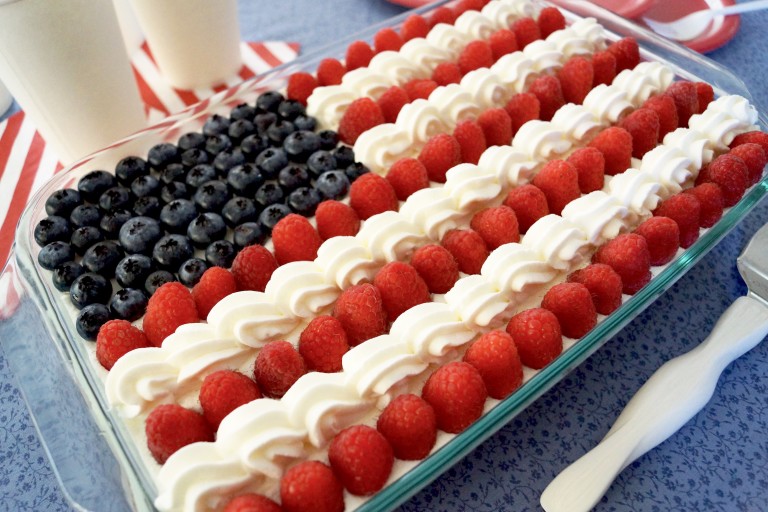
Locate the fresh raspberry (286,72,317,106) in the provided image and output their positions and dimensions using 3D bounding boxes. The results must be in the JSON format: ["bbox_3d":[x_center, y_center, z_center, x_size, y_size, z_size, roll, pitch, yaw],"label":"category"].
[{"bbox_3d":[-0.048,-0.097,0.332,0.017,0.018,0.017,-2,53,3],"label":"fresh raspberry"}]

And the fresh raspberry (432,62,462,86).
[{"bbox_3d":[0.036,-0.104,0.332,0.018,0.016,0.018,-2,53,3],"label":"fresh raspberry"}]

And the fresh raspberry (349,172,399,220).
[{"bbox_3d":[-0.005,-0.028,0.269,0.022,0.023,0.022,-1,54,1],"label":"fresh raspberry"}]

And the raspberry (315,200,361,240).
[{"bbox_3d":[-0.022,-0.017,0.270,0.020,0.018,0.020,-2,53,3],"label":"raspberry"}]

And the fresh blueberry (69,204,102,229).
[{"bbox_3d":[-0.143,-0.019,0.276,0.014,0.011,0.014,-32,56,-18],"label":"fresh blueberry"}]

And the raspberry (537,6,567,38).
[{"bbox_3d":[0.098,-0.137,0.334,0.017,0.017,0.017,11,55,12],"label":"raspberry"}]

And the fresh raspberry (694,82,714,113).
[{"bbox_3d":[0.169,-0.085,0.309,0.018,0.019,0.018,-32,59,-20],"label":"fresh raspberry"}]

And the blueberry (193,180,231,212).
[{"bbox_3d":[-0.086,-0.030,0.287,0.017,0.013,0.017,-2,53,3],"label":"blueberry"}]

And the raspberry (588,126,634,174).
[{"bbox_3d":[0.106,-0.049,0.271,0.019,0.023,0.019,-3,53,4],"label":"raspberry"}]

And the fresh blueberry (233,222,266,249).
[{"bbox_3d":[-0.062,-0.010,0.265,0.013,0.011,0.013,-1,54,1],"label":"fresh blueberry"}]

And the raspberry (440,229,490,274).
[{"bbox_3d":[0.036,-0.003,0.256,0.020,0.017,0.020,-2,53,3],"label":"raspberry"}]

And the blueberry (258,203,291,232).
[{"bbox_3d":[-0.049,-0.017,0.257,0.014,0.012,0.014,-1,54,2],"label":"blueberry"}]

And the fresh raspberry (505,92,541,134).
[{"bbox_3d":[0.071,-0.073,0.293,0.018,0.020,0.018,-1,52,2],"label":"fresh raspberry"}]

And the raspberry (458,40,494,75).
[{"bbox_3d":[0.051,-0.111,0.317,0.018,0.017,0.018,5,54,7],"label":"raspberry"}]

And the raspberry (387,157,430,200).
[{"bbox_3d":[0.012,-0.037,0.273,0.021,0.021,0.021,-2,52,3],"label":"raspberry"}]

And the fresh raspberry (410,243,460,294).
[{"bbox_3d":[0.021,0.006,0.239,0.020,0.022,0.020,-3,53,4],"label":"fresh raspberry"}]

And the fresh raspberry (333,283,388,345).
[{"bbox_3d":[-0.009,0.021,0.219,0.021,0.023,0.021,-9,53,-3],"label":"fresh raspberry"}]

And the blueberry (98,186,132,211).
[{"bbox_3d":[-0.124,-0.025,0.267,0.014,0.011,0.014,-32,59,-19],"label":"blueberry"}]

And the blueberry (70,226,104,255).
[{"bbox_3d":[-0.136,-0.007,0.264,0.013,0.011,0.013,-2,53,2],"label":"blueberry"}]

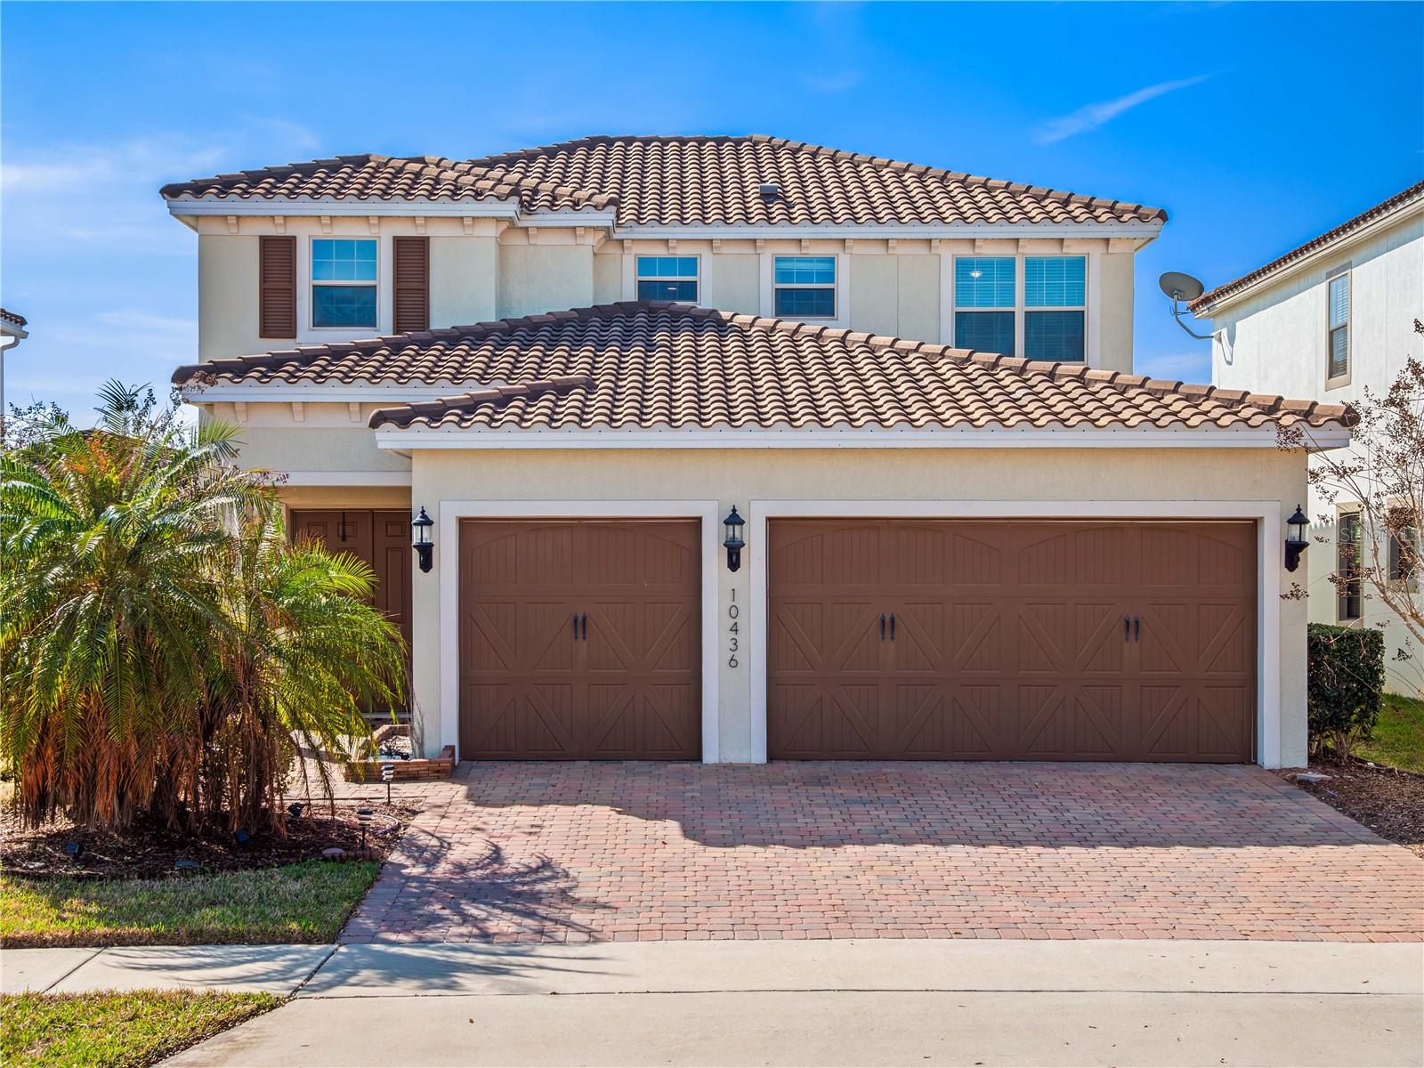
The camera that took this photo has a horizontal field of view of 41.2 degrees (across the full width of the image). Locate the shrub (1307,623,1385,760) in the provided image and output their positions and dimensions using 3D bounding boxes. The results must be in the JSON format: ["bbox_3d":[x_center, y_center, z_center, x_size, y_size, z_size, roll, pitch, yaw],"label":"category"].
[{"bbox_3d":[6.480,1.655,19.500,0.900,1.380,1.000,0,0,1],"label":"shrub"}]

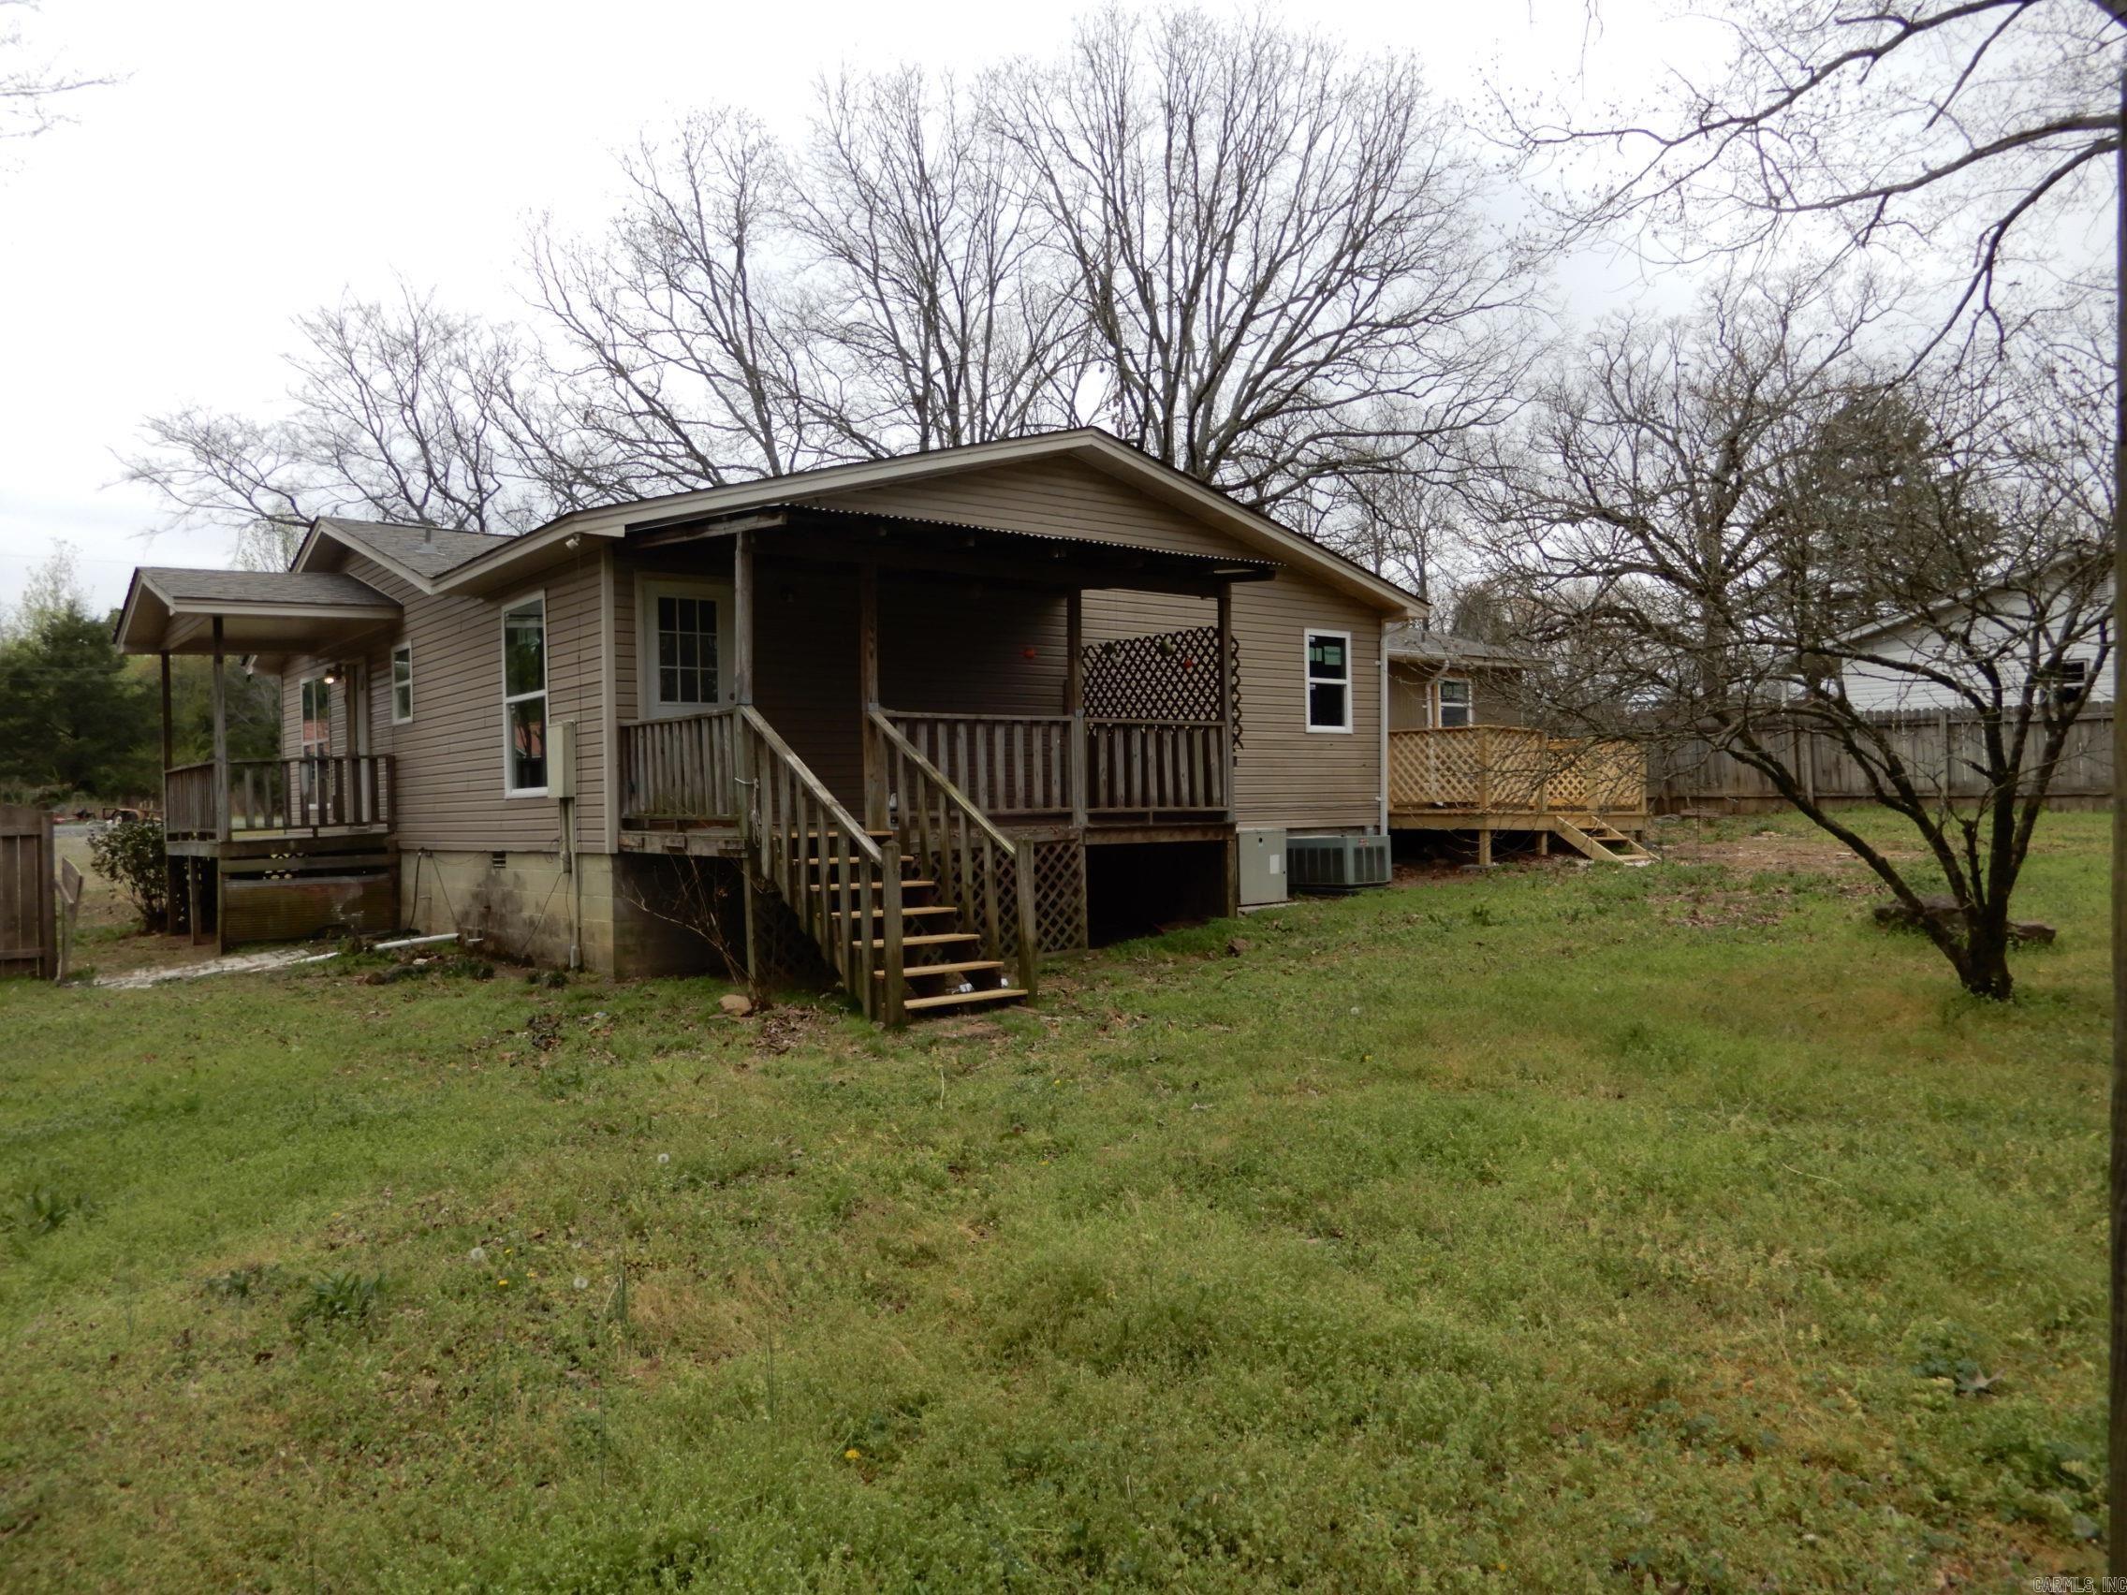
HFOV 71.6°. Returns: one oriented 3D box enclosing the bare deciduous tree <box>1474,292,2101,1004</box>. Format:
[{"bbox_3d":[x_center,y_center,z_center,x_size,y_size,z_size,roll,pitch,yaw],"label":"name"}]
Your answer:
[{"bbox_3d":[4.250,-0.830,8.150,3.900,3.950,3.600,-1,0,0],"label":"bare deciduous tree"}]

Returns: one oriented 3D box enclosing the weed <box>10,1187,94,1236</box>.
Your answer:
[{"bbox_3d":[-3.870,1.590,5.650,0.310,0.150,0.280,-1,0,0],"label":"weed"}]

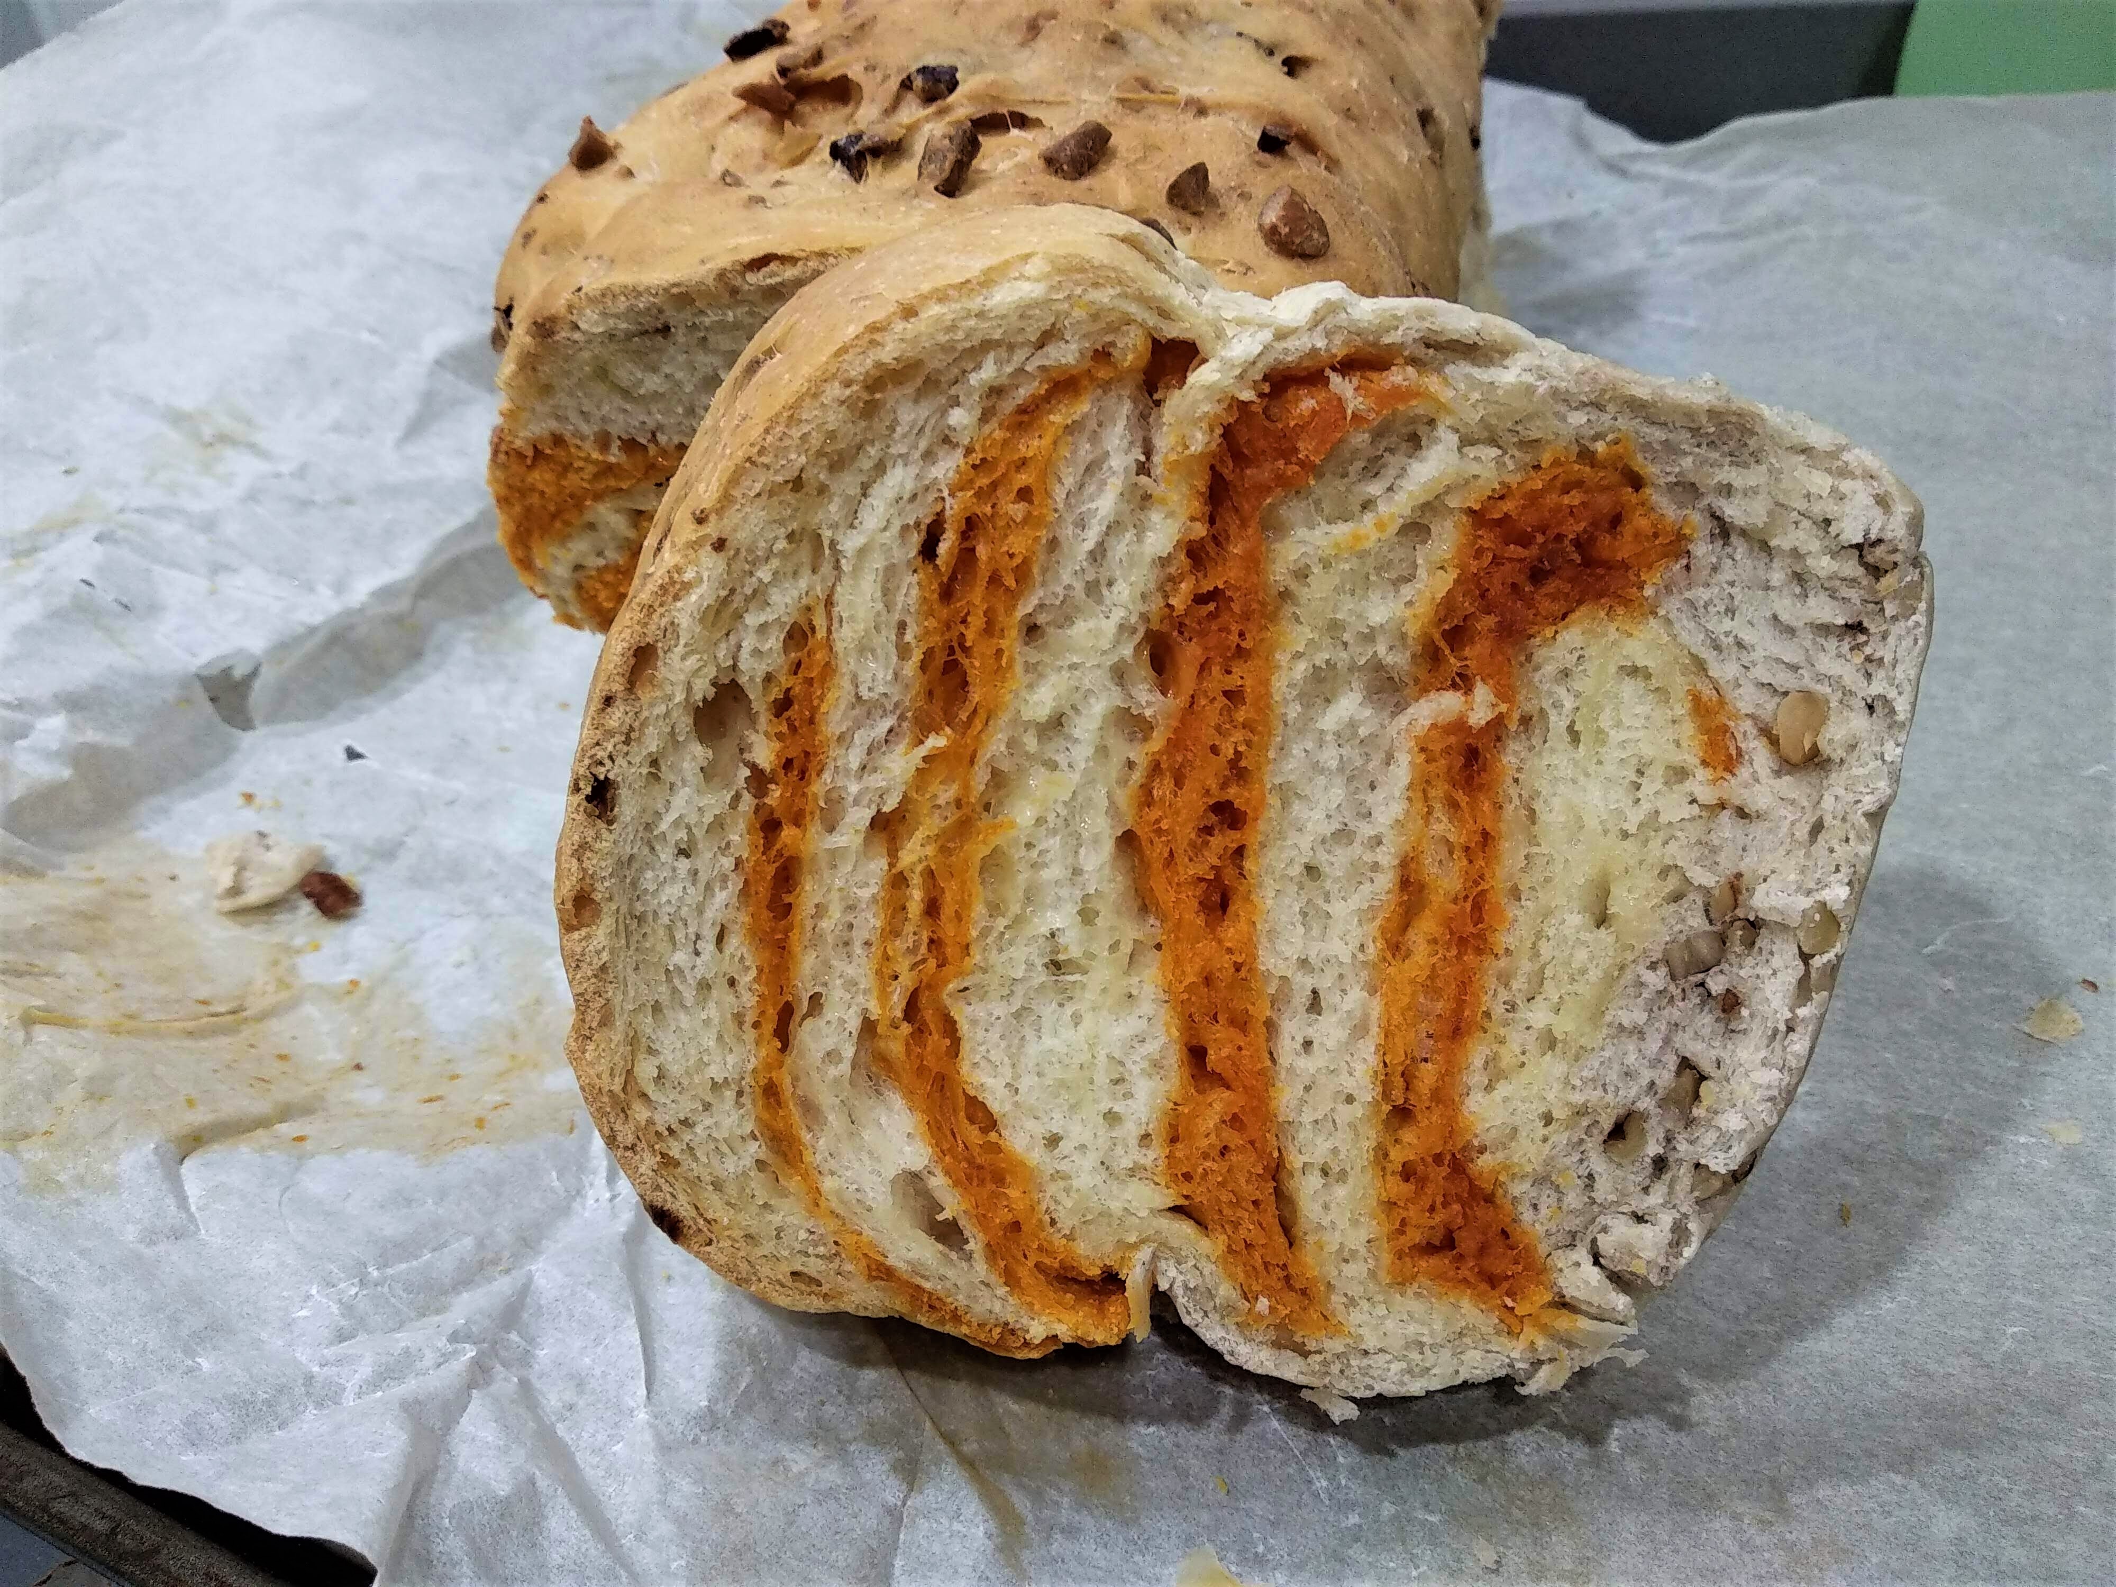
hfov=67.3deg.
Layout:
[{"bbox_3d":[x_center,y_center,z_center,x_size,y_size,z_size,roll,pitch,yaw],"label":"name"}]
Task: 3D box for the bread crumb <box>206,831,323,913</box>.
[{"bbox_3d":[-0.125,0.012,0.251,0.018,0.007,0.011,-9,46,-8],"label":"bread crumb"}]

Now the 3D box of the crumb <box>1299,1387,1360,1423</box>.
[{"bbox_3d":[0.033,0.074,0.192,0.007,0.003,0.004,14,47,14],"label":"crumb"}]

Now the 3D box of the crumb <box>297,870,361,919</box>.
[{"bbox_3d":[-0.114,0.016,0.249,0.010,0.005,0.007,21,49,19],"label":"crumb"}]

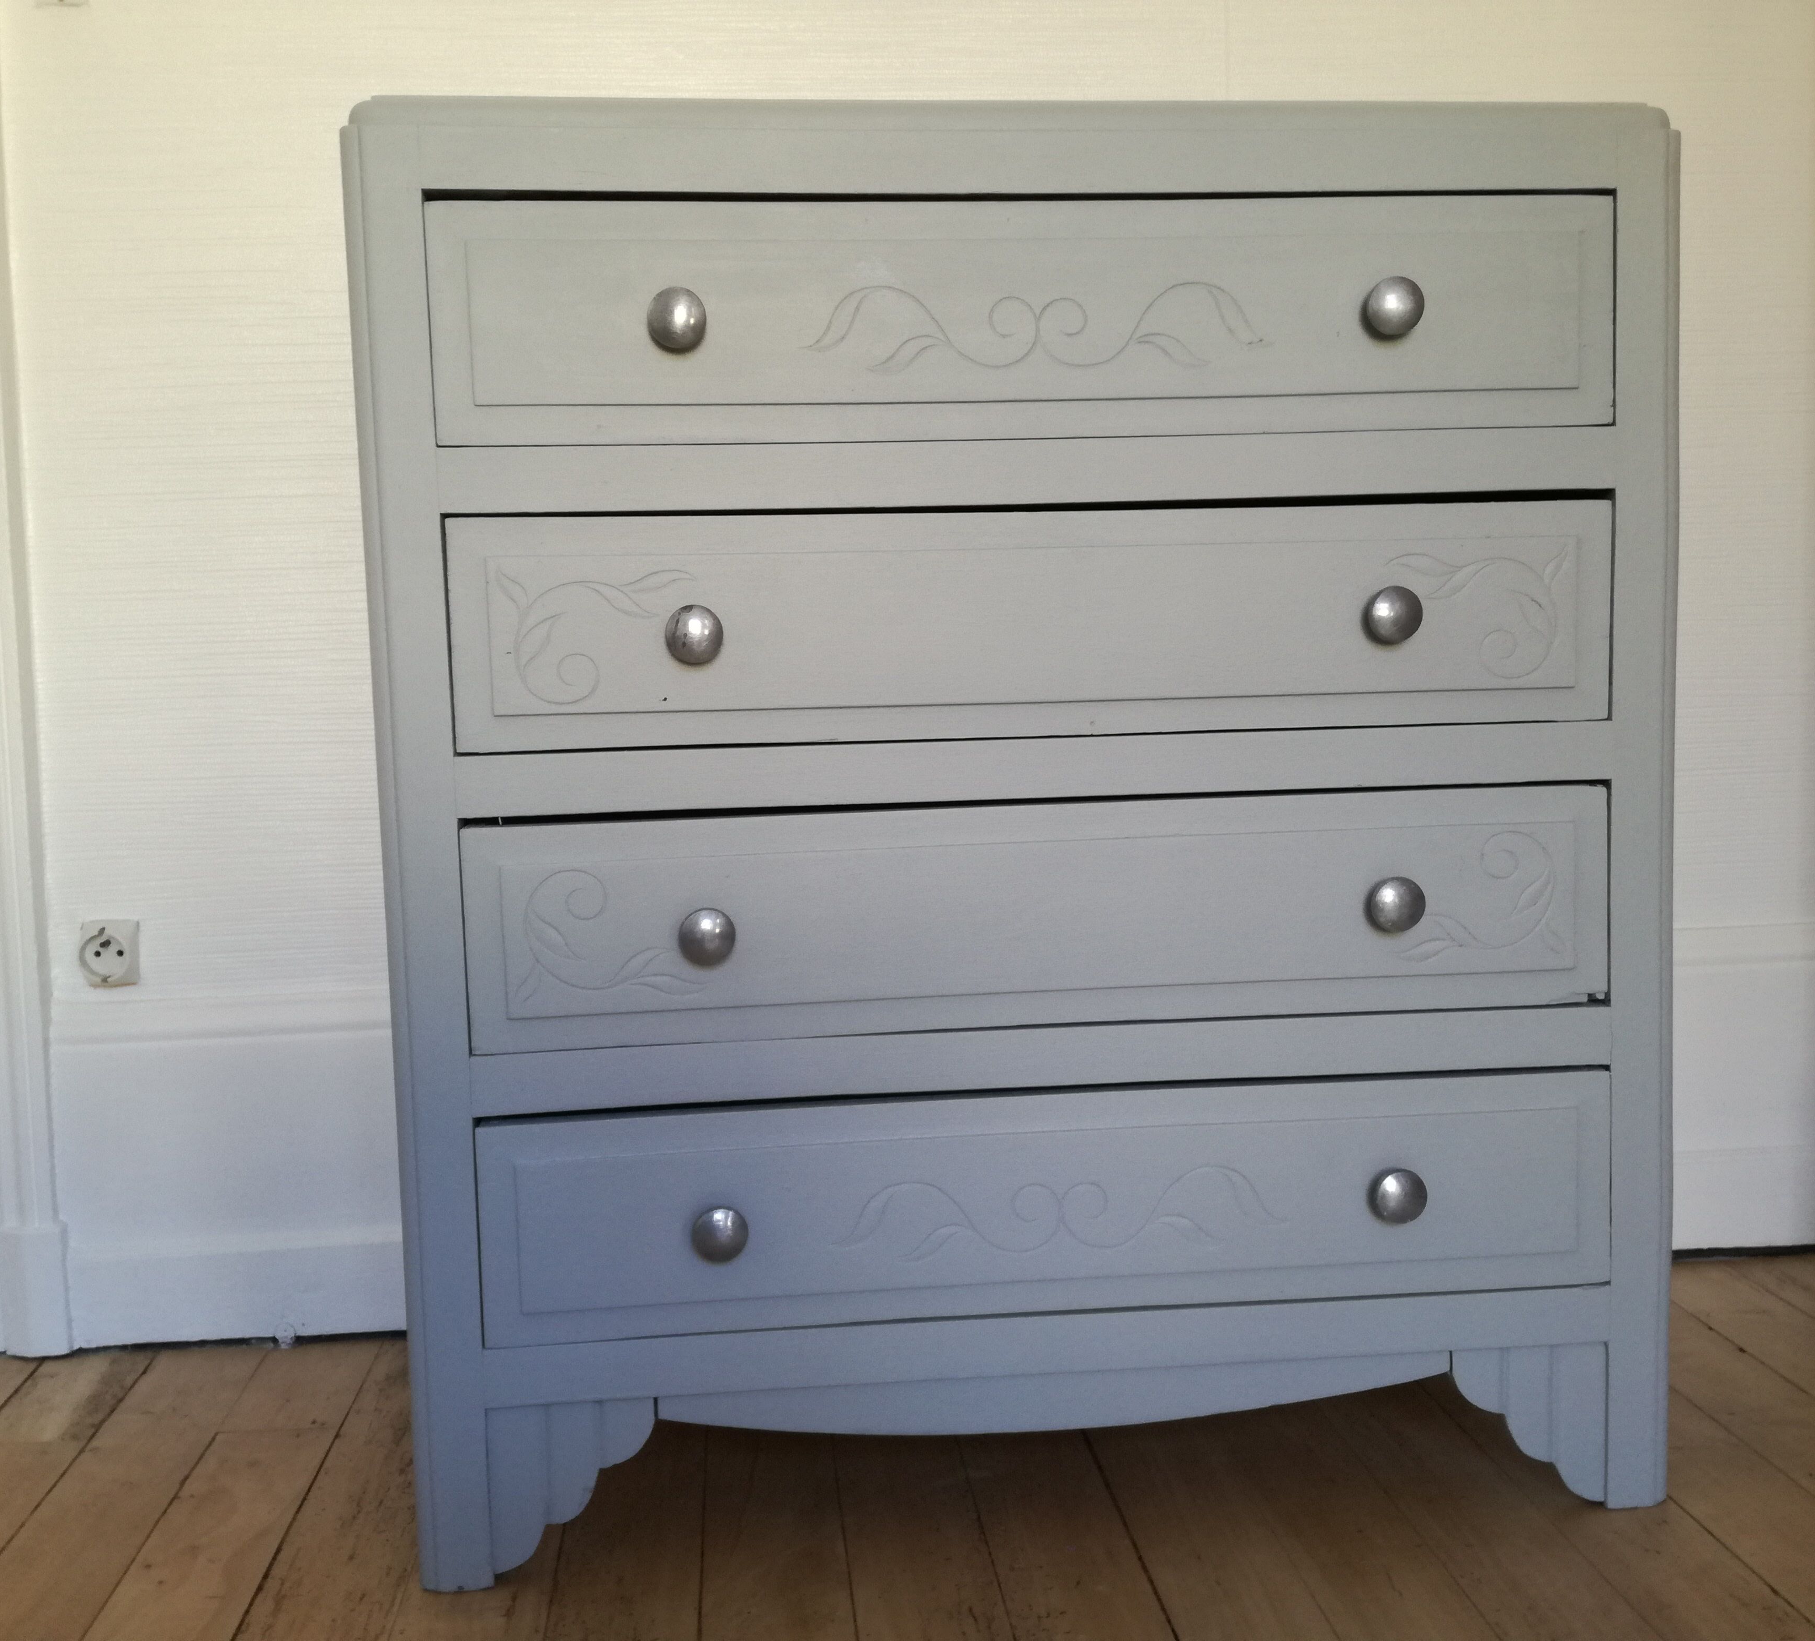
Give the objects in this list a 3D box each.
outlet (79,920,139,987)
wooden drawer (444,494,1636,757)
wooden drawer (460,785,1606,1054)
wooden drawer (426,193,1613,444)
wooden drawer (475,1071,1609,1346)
[{"bbox_3d":[-0.683,0.115,1.460,0.048,0.055,0.025,-2,5,-5],"label":"outlet"},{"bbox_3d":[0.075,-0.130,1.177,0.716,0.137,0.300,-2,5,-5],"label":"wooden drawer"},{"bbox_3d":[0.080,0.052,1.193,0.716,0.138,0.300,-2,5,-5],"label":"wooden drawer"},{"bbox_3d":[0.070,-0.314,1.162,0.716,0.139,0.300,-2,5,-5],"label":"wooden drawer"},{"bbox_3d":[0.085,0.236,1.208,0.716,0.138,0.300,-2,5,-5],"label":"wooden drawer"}]

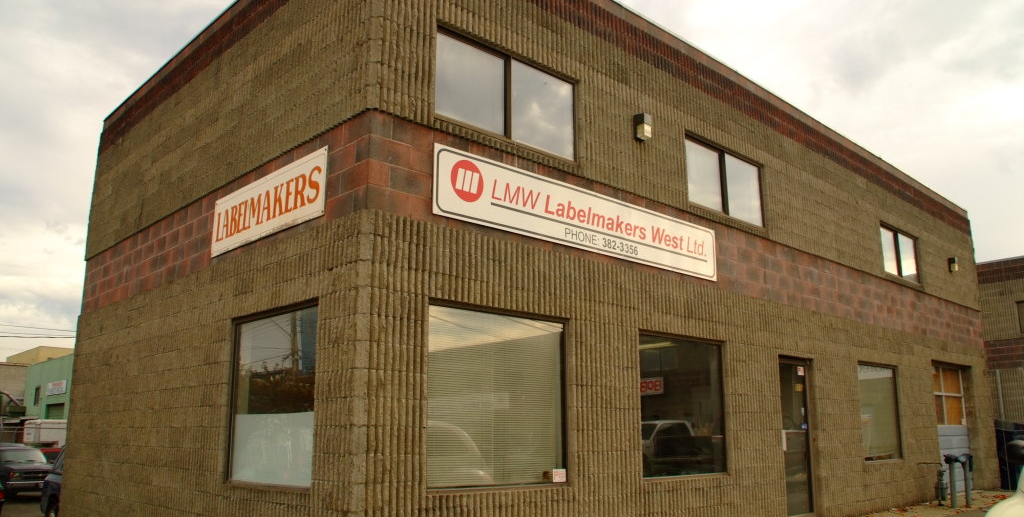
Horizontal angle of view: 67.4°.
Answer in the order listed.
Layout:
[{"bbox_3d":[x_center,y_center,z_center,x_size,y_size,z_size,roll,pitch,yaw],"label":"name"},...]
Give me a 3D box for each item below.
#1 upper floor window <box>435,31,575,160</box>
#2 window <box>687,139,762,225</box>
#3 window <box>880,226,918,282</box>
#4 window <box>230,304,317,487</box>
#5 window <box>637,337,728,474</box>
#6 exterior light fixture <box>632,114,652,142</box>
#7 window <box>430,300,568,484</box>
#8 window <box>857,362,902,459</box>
[{"bbox_3d":[-0.017,-1.510,7.237,1.830,0.870,0.120,12,-17,-42],"label":"upper floor window"},{"bbox_3d":[2.746,-0.962,9.810,1.850,0.880,0.120,12,-17,-42],"label":"window"},{"bbox_3d":[6.889,-0.061,13.650,1.760,0.870,0.120,12,-17,-42],"label":"window"},{"bbox_3d":[-2.094,1.186,6.637,0.120,1.490,1.600,12,-17,-42],"label":"window"},{"bbox_3d":[1.908,1.616,8.415,1.680,1.490,0.120,12,-17,-42],"label":"window"},{"bbox_3d":[1.451,-1.441,8.442,0.150,0.270,0.150,12,-17,-42],"label":"exterior light fixture"},{"bbox_3d":[-0.077,1.191,6.574,1.650,1.490,0.120,12,-17,-42],"label":"window"},{"bbox_3d":[5.768,2.405,12.004,1.570,1.470,0.120,12,-17,-42],"label":"window"}]

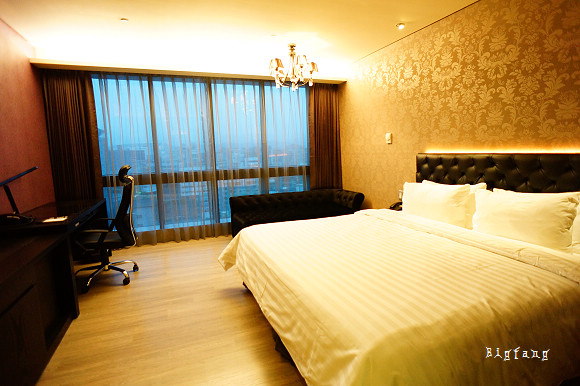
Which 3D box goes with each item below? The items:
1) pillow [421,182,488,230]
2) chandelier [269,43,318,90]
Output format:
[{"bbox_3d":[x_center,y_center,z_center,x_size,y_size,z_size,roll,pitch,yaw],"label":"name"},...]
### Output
[{"bbox_3d":[1.480,0.101,3.664,0.170,0.420,0.770,12,1,-20],"label":"pillow"},{"bbox_3d":[0.043,-1.489,4.592,0.600,0.535,0.600,-2,6,0],"label":"chandelier"}]

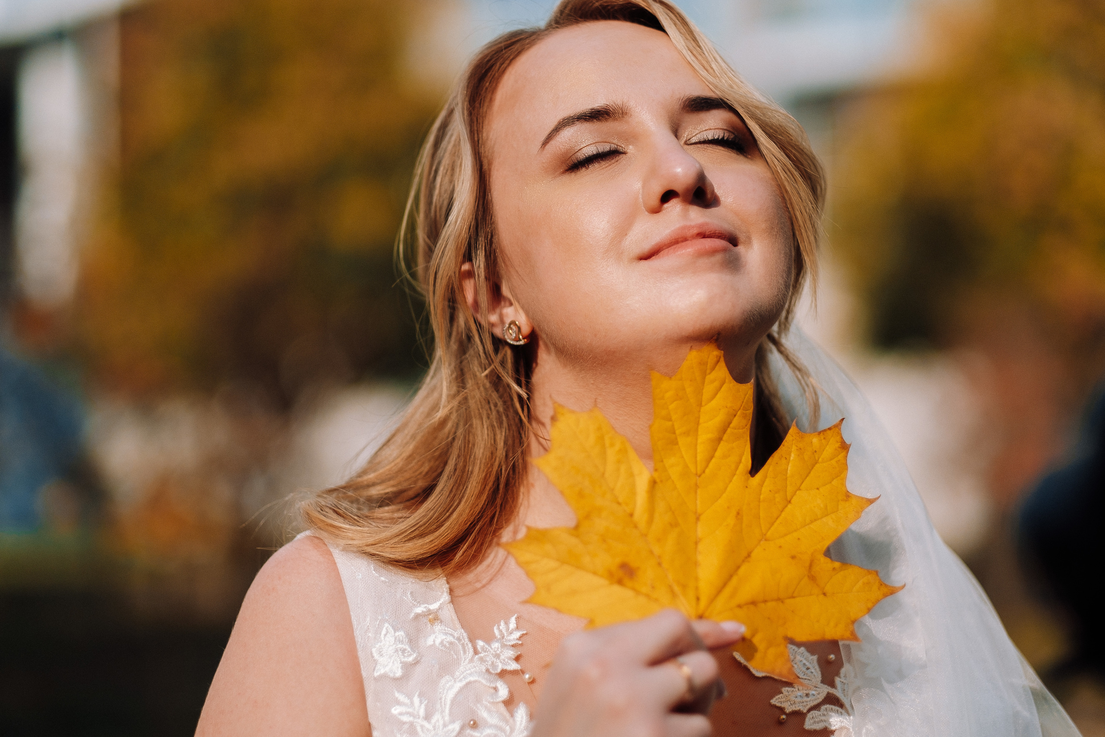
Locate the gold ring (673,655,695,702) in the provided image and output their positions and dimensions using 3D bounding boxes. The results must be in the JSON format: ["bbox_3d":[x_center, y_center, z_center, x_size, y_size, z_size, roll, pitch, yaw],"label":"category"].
[{"bbox_3d":[0.056,0.134,1.115,0.004,0.019,0.019,-15,15,-17],"label":"gold ring"}]

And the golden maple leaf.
[{"bbox_3d":[0.068,0.066,1.150,0.182,0.160,0.030,7,-16,-19],"label":"golden maple leaf"}]

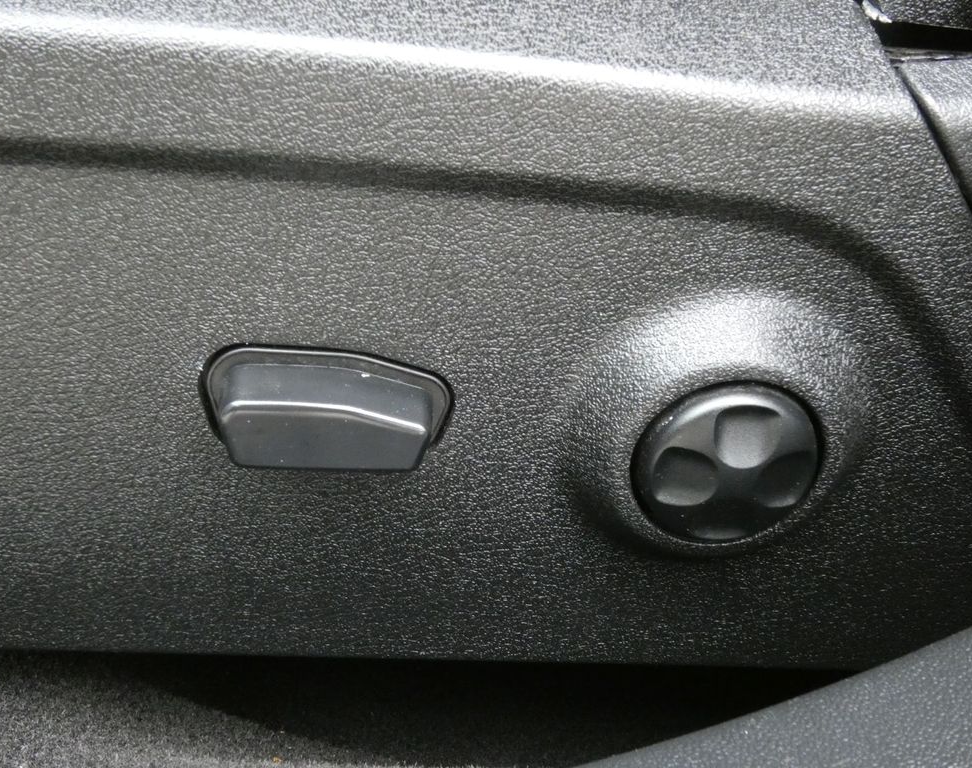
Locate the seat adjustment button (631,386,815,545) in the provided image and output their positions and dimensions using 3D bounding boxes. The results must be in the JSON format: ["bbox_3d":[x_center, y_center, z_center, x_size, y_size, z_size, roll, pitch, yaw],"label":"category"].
[{"bbox_3d":[0.055,0.019,0.262,0.042,0.042,0.011,2,28,-5],"label":"seat adjustment button"}]

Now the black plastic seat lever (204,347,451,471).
[{"bbox_3d":[-0.037,0.007,0.269,0.057,0.027,0.017,2,30,-5],"label":"black plastic seat lever"}]

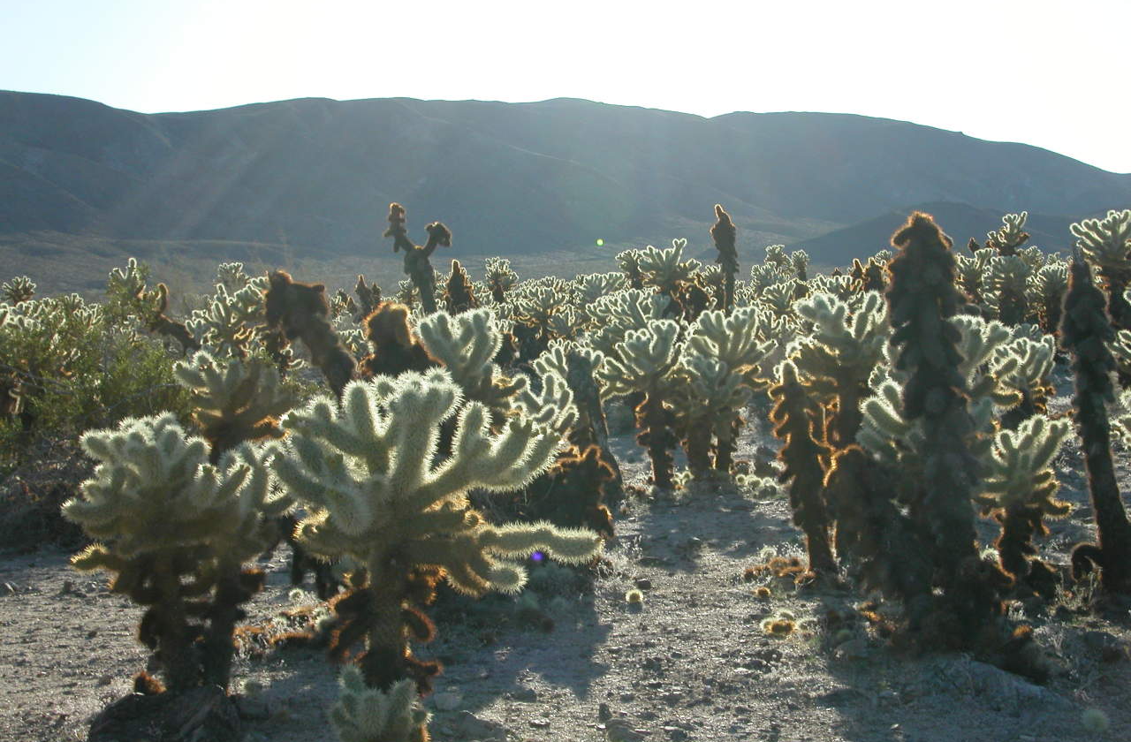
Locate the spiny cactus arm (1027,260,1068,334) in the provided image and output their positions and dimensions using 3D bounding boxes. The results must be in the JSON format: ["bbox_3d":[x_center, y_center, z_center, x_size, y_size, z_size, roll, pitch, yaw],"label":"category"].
[{"bbox_3d":[7.614,-1.149,34.000,0.720,1.180,0.700,0,2,0],"label":"spiny cactus arm"}]

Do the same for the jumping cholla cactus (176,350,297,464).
[{"bbox_3d":[-1.840,0.386,12.000,0.680,1.020,0.660,0,2,0],"label":"jumping cholla cactus"}]

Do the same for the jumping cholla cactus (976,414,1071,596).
[{"bbox_3d":[2.273,0.642,10.700,0.480,0.850,0.460,0,2,0],"label":"jumping cholla cactus"}]

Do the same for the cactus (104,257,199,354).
[{"bbox_3d":[-4.588,-0.683,24.000,1.040,1.140,0.850,0,2,0],"label":"cactus"}]

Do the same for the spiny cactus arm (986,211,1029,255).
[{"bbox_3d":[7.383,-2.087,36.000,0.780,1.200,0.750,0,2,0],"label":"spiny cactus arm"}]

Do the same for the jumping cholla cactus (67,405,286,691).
[{"bbox_3d":[-1.181,0.550,6.500,0.651,0.825,0.580,0,3,0],"label":"jumping cholla cactus"}]

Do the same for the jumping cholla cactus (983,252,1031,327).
[{"bbox_3d":[6.358,-1.137,31.000,0.690,1.046,0.620,0,3,0],"label":"jumping cholla cactus"}]

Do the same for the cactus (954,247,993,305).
[{"bbox_3d":[7.375,-1.686,39.000,0.740,1.080,0.680,0,3,0],"label":"cactus"}]

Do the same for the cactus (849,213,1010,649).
[{"bbox_3d":[1.518,0.245,9.000,0.660,1.790,0.580,0,2,0],"label":"cactus"}]

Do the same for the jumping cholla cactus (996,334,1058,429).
[{"bbox_3d":[3.732,0.118,17.500,0.520,0.880,0.480,0,3,0],"label":"jumping cholla cactus"}]

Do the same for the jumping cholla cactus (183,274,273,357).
[{"bbox_3d":[-3.997,-0.601,25.500,1.030,1.050,0.920,0,3,0],"label":"jumping cholla cactus"}]

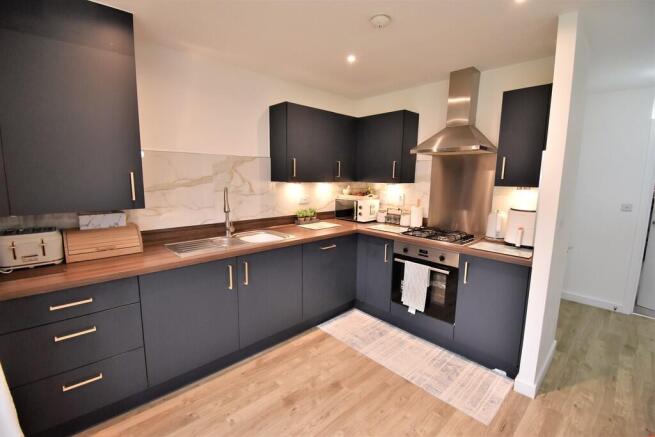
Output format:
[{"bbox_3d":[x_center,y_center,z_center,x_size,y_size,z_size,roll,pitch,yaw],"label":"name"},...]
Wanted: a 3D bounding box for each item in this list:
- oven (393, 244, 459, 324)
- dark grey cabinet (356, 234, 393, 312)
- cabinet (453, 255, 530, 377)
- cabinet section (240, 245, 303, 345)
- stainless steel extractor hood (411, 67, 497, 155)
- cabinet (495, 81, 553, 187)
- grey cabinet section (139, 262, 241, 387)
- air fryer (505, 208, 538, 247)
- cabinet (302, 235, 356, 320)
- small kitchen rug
[{"bbox_3d":[1.031,0.524,2.601,0.570,0.605,0.595,-7,11,-44],"label":"oven"},{"bbox_3d":[0.678,0.522,2.995,0.570,0.713,0.445,-7,11,-44],"label":"dark grey cabinet"},{"bbox_3d":[1.411,0.653,2.255,0.570,0.750,0.450,-7,11,-44],"label":"cabinet"},{"bbox_3d":[-0.634,0.581,2.452,0.602,0.720,0.580,-7,10,-42],"label":"cabinet section"},{"bbox_3d":[1.148,-0.937,2.453,0.420,0.745,0.610,-7,11,-44],"label":"stainless steel extractor hood"},{"bbox_3d":[1.567,-0.605,2.134,0.320,0.710,0.310,-7,11,-44],"label":"cabinet"},{"bbox_3d":[-1.078,0.634,2.052,0.600,0.720,0.580,-7,10,-42],"label":"grey cabinet section"},{"bbox_3d":[1.590,0.070,2.204,0.285,0.305,0.255,-7,11,-44],"label":"air fryer"},{"bbox_3d":[-0.159,0.521,2.900,0.720,0.713,0.570,-7,11,-44],"label":"cabinet"},{"bbox_3d":[0.637,1.113,2.337,0.560,0.010,1.510,-7,11,-44],"label":"small kitchen rug"}]

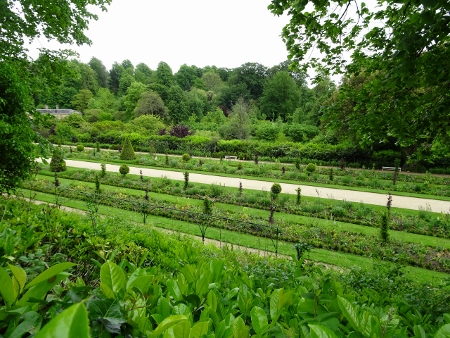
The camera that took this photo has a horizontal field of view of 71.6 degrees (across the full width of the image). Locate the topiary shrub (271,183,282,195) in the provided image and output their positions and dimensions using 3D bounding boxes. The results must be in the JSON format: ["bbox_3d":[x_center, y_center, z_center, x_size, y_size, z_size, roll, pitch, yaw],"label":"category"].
[{"bbox_3d":[3.441,1.319,20.900,0.710,0.740,0.710,0,11,0],"label":"topiary shrub"}]

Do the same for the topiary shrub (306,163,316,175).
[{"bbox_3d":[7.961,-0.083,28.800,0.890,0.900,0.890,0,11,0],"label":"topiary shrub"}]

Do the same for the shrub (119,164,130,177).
[{"bbox_3d":[-8.756,0.061,27.200,0.900,0.940,0.900,0,11,0],"label":"shrub"}]

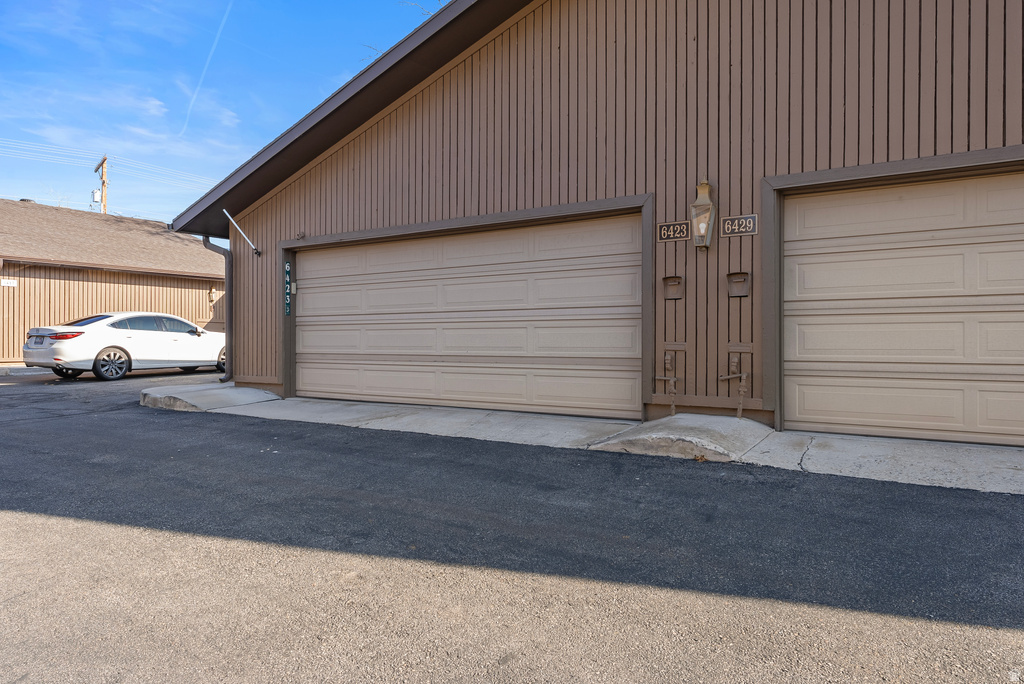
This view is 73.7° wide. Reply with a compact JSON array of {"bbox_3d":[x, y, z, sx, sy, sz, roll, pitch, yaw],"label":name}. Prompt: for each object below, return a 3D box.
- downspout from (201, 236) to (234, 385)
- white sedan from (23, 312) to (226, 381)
[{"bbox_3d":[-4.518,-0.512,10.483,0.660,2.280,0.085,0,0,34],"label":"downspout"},{"bbox_3d":[-8.390,0.058,15.830,1.860,1.450,4.880,0,0,31],"label":"white sedan"}]

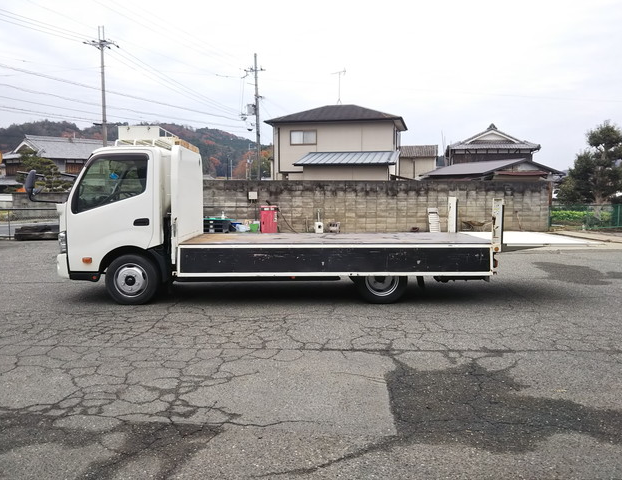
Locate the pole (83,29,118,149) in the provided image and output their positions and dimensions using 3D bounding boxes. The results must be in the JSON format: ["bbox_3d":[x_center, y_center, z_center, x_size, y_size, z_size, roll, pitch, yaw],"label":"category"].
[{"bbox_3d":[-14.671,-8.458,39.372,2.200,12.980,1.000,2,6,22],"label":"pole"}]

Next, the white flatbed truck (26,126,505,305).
[{"bbox_3d":[-0.542,-0.416,8.307,6.200,2.470,2.020,0,5,0],"label":"white flatbed truck"}]

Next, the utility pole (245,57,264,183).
[{"bbox_3d":[-4.006,-8.063,41.925,1.700,11.600,0.900,0,5,0],"label":"utility pole"}]

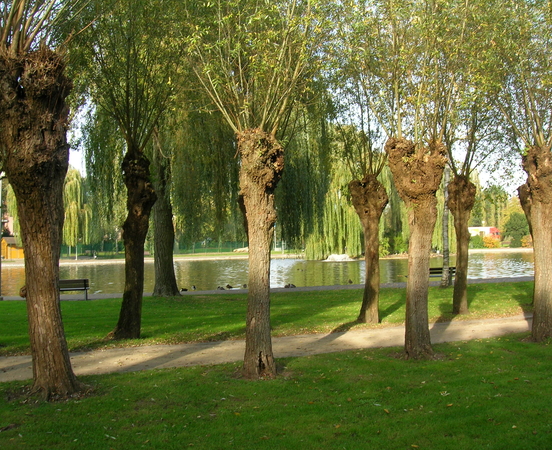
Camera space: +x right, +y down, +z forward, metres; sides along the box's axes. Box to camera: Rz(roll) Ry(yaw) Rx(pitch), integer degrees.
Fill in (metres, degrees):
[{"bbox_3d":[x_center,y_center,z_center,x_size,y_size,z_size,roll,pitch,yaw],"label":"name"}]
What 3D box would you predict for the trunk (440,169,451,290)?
[{"bbox_3d":[7.104,0.084,24.700,0.370,5.050,0.360,0,-2,0],"label":"trunk"}]

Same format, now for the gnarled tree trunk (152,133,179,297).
[{"bbox_3d":[-4.050,-0.385,21.600,0.950,6.000,0.900,0,-2,-18],"label":"gnarled tree trunk"}]

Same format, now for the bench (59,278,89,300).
[{"bbox_3d":[-7.068,2.155,19.600,1.800,0.760,0.600,1,-2,-23],"label":"bench"}]

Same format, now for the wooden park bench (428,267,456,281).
[{"bbox_3d":[7.063,2.198,25.000,1.900,0.770,0.600,1,-2,-23],"label":"wooden park bench"}]

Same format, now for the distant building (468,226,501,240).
[{"bbox_3d":[40.493,1.854,115.000,7.500,3.300,3.000,0,-2,-3],"label":"distant building"}]

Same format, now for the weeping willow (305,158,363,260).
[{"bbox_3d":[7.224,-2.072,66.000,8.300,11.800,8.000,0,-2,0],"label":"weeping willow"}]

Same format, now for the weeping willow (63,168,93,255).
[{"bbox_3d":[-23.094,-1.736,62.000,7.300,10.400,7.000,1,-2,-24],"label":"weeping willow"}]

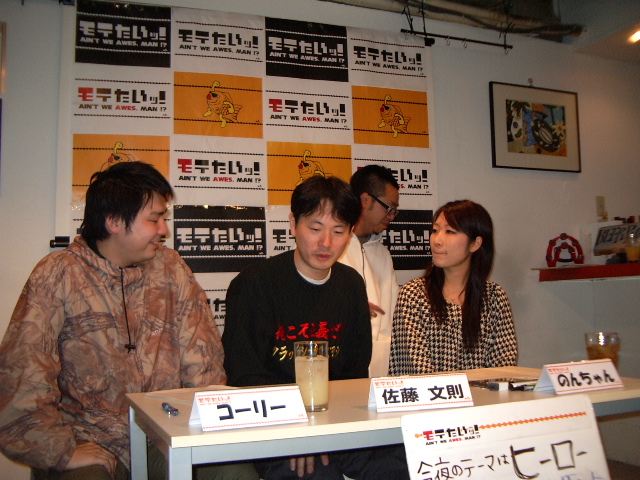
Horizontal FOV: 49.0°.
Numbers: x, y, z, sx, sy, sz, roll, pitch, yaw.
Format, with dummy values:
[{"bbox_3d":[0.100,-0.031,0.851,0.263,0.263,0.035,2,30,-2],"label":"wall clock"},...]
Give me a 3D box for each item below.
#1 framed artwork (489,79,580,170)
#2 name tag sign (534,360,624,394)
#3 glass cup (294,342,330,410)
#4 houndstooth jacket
[{"bbox_3d":[1.126,-0.580,3.667,0.570,0.450,0.025,0,-6,-19],"label":"framed artwork"},{"bbox_3d":[0.615,0.322,1.665,0.208,0.065,0.080,1,-6,-21],"label":"name tag sign"},{"bbox_3d":[-0.017,0.289,1.490,0.073,0.144,0.073,-2,-5,0],"label":"glass cup"},{"bbox_3d":[0.444,0.381,2.380,0.420,0.520,0.280,-1,-5,-4],"label":"houndstooth jacket"}]

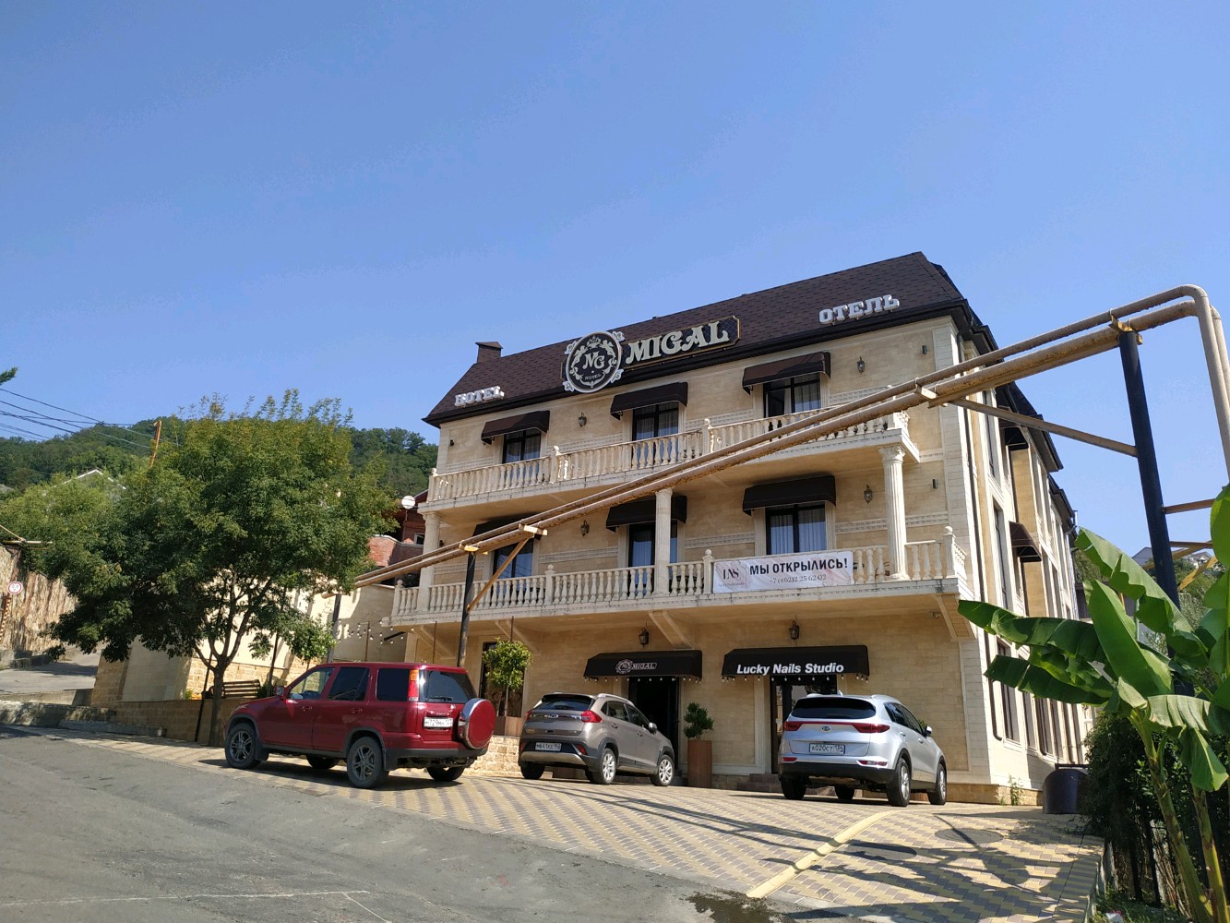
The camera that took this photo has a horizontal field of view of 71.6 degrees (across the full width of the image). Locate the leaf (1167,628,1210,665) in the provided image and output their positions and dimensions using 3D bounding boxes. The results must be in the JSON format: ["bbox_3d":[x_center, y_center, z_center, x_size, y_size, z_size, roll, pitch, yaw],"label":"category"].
[{"bbox_3d":[5.343,1.734,7.950,0.360,0.360,0.300,6,-18,-11],"label":"leaf"}]

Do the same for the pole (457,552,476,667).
[{"bbox_3d":[-3.873,4.780,21.755,0.190,4.900,0.190,-8,-21,30],"label":"pole"}]

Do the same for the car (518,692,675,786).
[{"bbox_3d":[-0.246,5.583,17.056,1.770,1.570,4.200,-7,-22,26],"label":"car"}]

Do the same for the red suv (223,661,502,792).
[{"bbox_3d":[-3.840,3.800,12.700,4.450,1.680,1.780,-7,-19,30],"label":"red suv"}]

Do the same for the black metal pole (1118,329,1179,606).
[{"bbox_3d":[5.701,1.115,8.779,0.200,5.400,0.200,-8,-21,30],"label":"black metal pole"}]

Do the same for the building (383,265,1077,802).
[{"bbox_3d":[5.320,3.808,28.026,16.300,12.500,19.000,-9,-22,31],"label":"building"}]

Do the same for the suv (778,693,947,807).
[{"bbox_3d":[4.269,4.892,14.421,1.860,1.640,4.480,-9,-22,30],"label":"suv"}]

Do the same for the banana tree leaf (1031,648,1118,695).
[{"bbox_3d":[3.597,1.646,6.700,0.680,0.330,0.350,-7,-21,27],"label":"banana tree leaf"}]

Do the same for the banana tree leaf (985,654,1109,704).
[{"bbox_3d":[4.086,2.055,8.050,1.120,0.450,0.400,-1,-18,10],"label":"banana tree leaf"}]

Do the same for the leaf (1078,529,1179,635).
[{"bbox_3d":[4.095,0.962,6.800,0.780,0.720,0.400,-8,-21,30],"label":"leaf"}]

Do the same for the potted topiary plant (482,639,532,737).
[{"bbox_3d":[-2.196,4.618,17.400,1.020,2.000,1.000,-9,-22,31],"label":"potted topiary plant"}]

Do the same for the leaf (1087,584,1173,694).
[{"bbox_3d":[3.922,1.352,6.500,0.620,0.820,0.350,-8,-21,30],"label":"leaf"}]

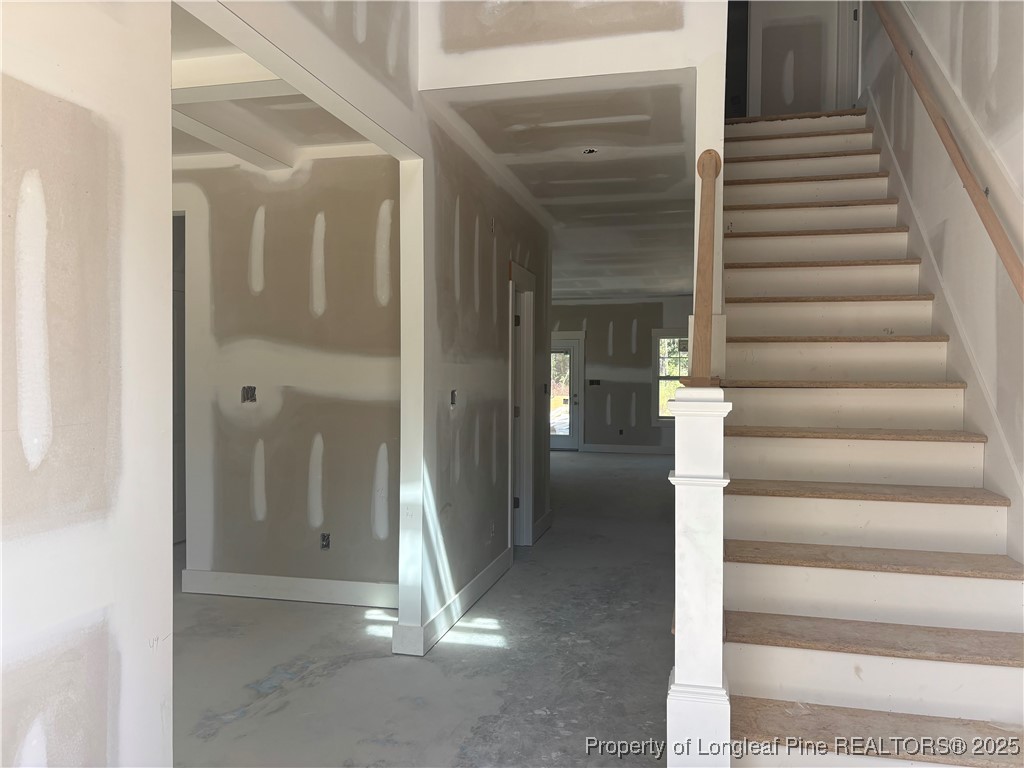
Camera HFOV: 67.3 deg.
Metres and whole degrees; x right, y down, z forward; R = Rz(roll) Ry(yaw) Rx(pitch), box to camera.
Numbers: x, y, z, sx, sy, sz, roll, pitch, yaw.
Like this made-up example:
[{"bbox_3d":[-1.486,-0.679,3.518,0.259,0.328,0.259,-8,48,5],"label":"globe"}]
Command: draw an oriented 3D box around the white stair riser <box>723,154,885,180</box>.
[{"bbox_3d":[1.769,-1.298,4.756,0.919,0.170,0.025,0,1,14],"label":"white stair riser"}]

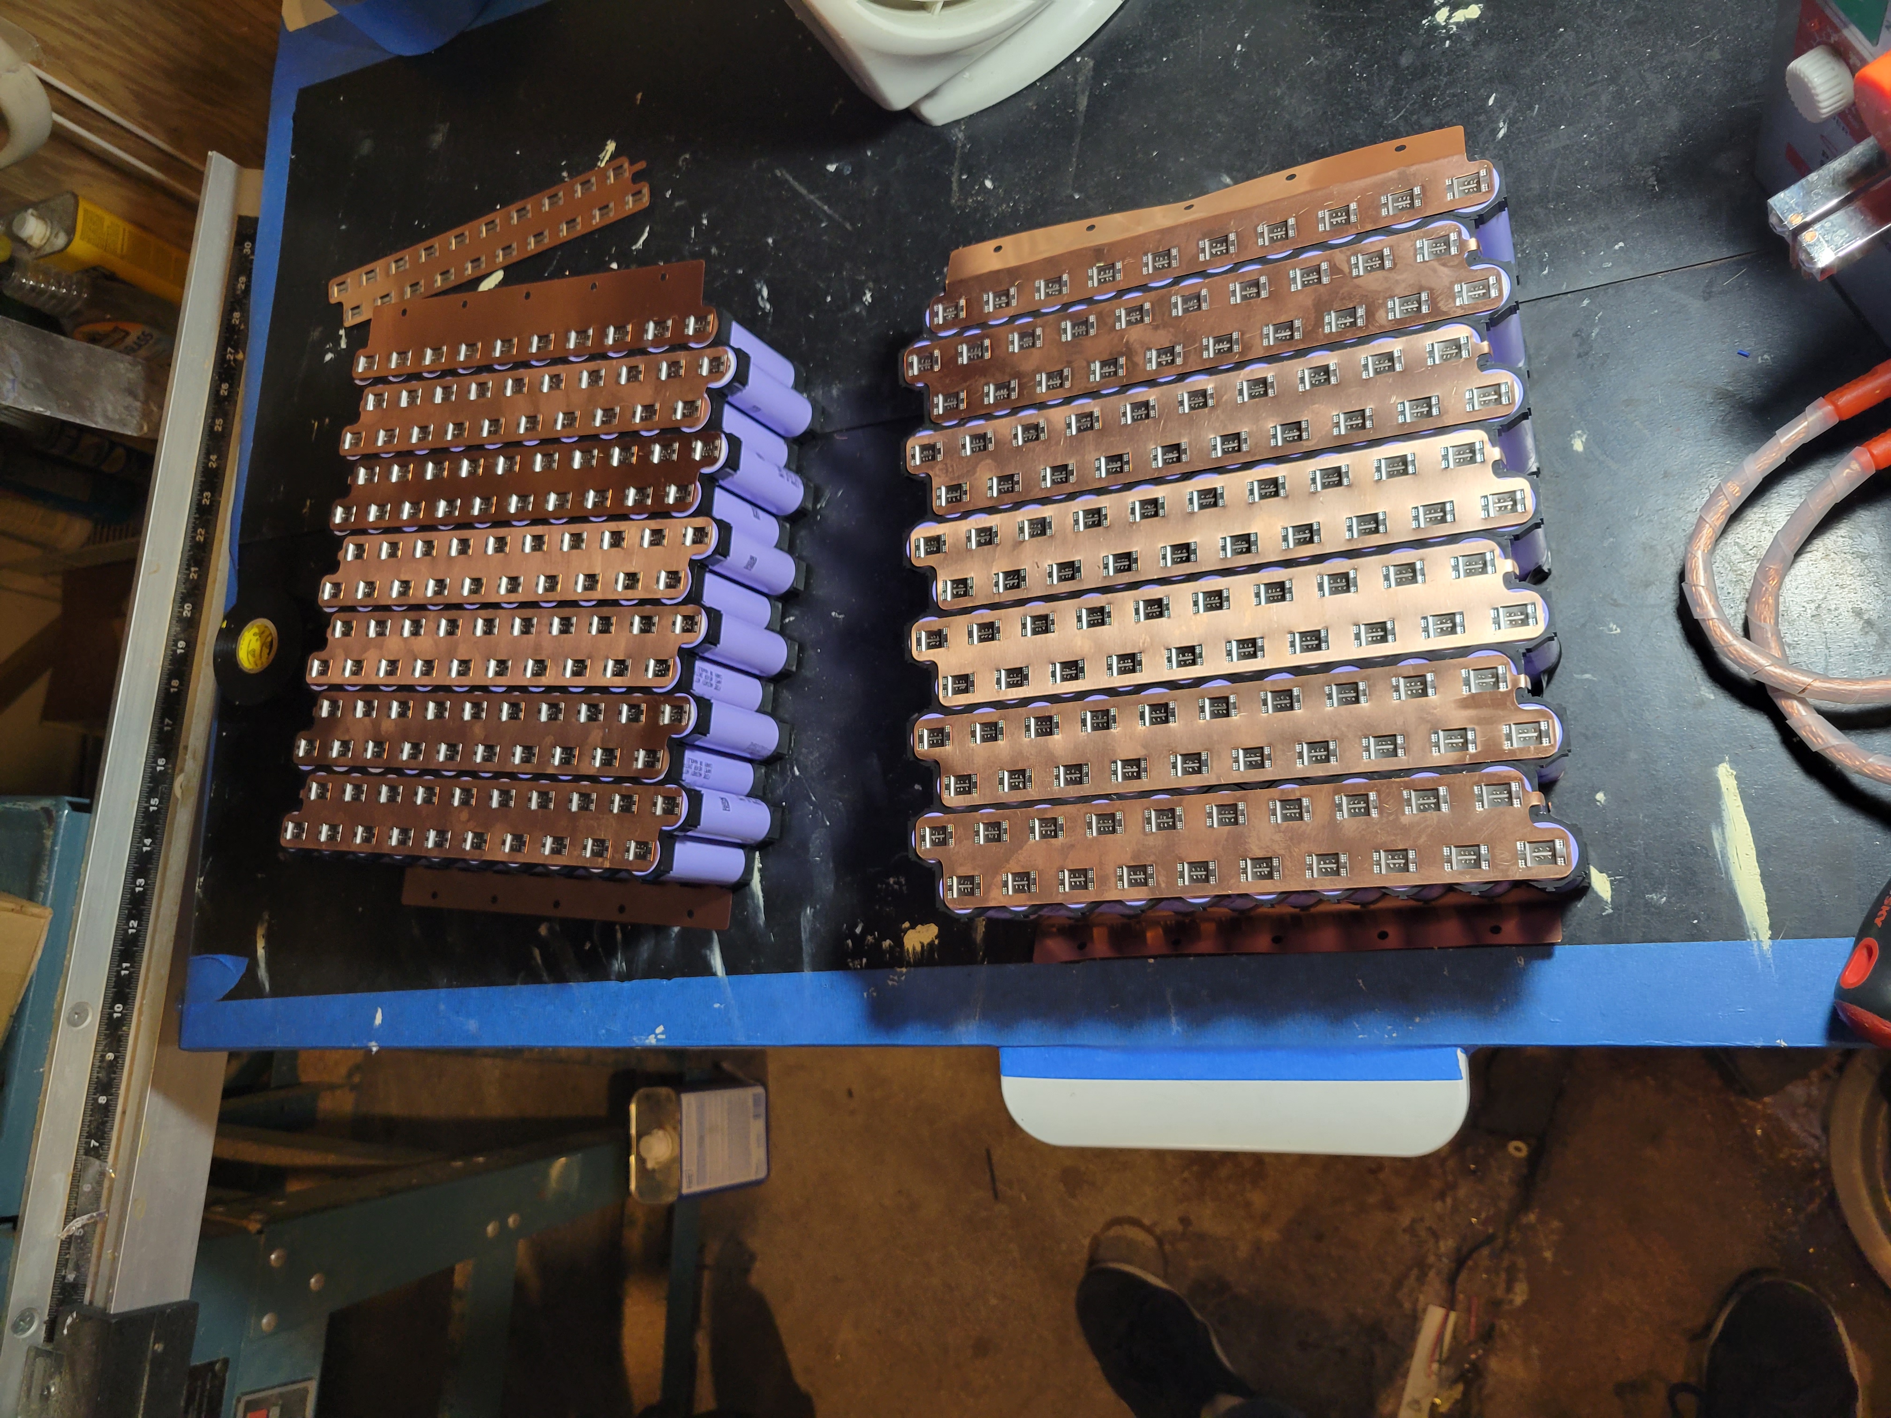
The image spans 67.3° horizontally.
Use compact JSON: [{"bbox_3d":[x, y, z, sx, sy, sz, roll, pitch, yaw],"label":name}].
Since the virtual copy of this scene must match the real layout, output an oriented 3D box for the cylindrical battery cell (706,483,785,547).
[{"bbox_3d":[-0.099,-0.086,0.643,0.021,0.070,0.021,1,81,25],"label":"cylindrical battery cell"}]

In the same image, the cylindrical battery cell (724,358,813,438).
[{"bbox_3d":[-0.084,-0.143,0.646,0.021,0.070,0.021,1,81,25],"label":"cylindrical battery cell"}]

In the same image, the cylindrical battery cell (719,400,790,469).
[{"bbox_3d":[-0.096,-0.124,0.648,0.021,0.070,0.021,1,81,25],"label":"cylindrical battery cell"}]

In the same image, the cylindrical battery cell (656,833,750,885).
[{"bbox_3d":[-0.112,0.065,0.621,0.021,0.070,0.021,-5,79,24],"label":"cylindrical battery cell"}]

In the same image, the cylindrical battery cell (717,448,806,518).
[{"bbox_3d":[-0.087,-0.105,0.641,0.021,0.070,0.021,1,81,25],"label":"cylindrical battery cell"}]

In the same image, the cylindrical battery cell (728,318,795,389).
[{"bbox_3d":[-0.092,-0.162,0.654,0.021,0.070,0.021,1,81,25],"label":"cylindrical battery cell"}]

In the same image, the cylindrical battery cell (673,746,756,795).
[{"bbox_3d":[-0.111,0.028,0.637,0.021,0.070,0.021,-5,78,24],"label":"cylindrical battery cell"}]

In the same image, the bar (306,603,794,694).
[{"bbox_3d":[-0.206,-0.028,0.643,0.229,0.002,0.035,1,81,25],"label":"bar"}]

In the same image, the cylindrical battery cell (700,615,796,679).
[{"bbox_3d":[-0.093,-0.029,0.630,0.021,0.070,0.021,1,81,25],"label":"cylindrical battery cell"}]

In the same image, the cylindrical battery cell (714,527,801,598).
[{"bbox_3d":[-0.092,-0.068,0.647,0.021,0.070,0.021,1,81,25],"label":"cylindrical battery cell"}]

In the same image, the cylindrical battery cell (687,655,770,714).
[{"bbox_3d":[-0.107,-0.011,0.643,0.021,0.070,0.021,1,81,25],"label":"cylindrical battery cell"}]

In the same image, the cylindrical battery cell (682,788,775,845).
[{"bbox_3d":[-0.102,0.047,0.630,0.021,0.070,0.021,-5,78,24],"label":"cylindrical battery cell"}]

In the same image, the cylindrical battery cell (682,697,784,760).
[{"bbox_3d":[-0.099,0.009,0.635,0.021,0.070,0.021,1,81,25],"label":"cylindrical battery cell"}]

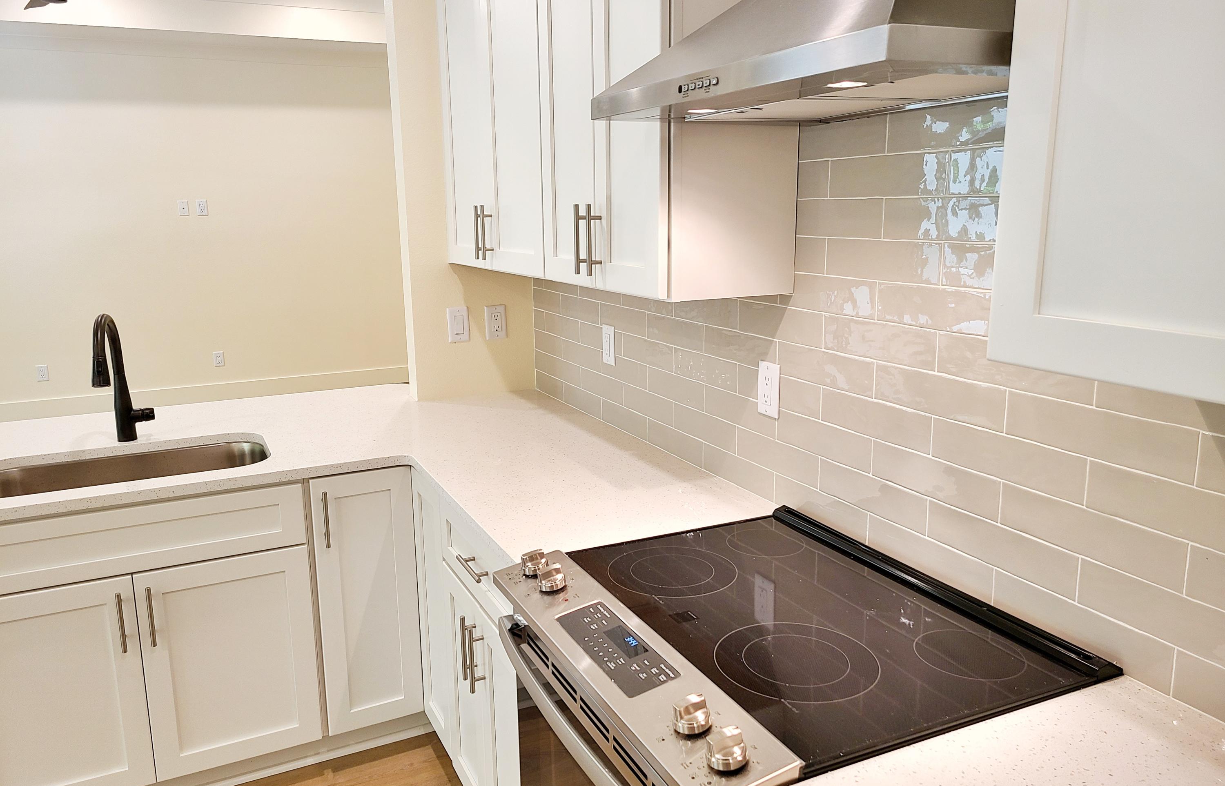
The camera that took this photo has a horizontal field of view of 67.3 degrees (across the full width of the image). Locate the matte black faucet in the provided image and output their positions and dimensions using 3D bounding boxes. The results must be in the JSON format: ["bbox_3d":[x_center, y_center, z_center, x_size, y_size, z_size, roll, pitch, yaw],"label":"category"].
[{"bbox_3d":[-1.352,-0.031,2.533,0.106,0.378,0.254,-4,12,-15],"label":"matte black faucet"}]

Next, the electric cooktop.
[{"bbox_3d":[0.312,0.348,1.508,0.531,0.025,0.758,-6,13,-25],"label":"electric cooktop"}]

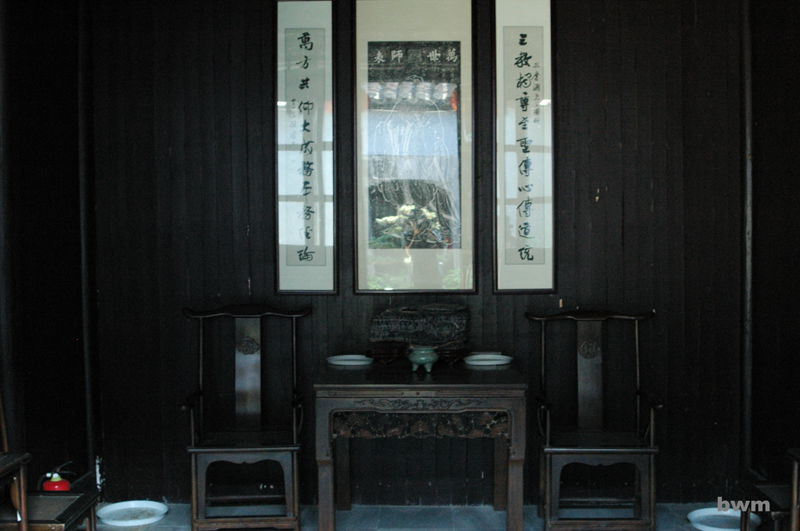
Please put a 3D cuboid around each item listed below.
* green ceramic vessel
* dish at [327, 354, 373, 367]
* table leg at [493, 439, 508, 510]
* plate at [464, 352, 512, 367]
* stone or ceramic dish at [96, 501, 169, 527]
[{"bbox_3d":[0.119,0.474,4.777,0.152,0.128,0.148,-1,2,2],"label":"green ceramic vessel"},{"bbox_3d":[-0.269,0.516,5.059,0.256,0.030,0.256,-1,2,0],"label":"dish"},{"bbox_3d":[0.571,0.990,5.274,0.075,0.780,0.075,-1,2,2],"label":"table leg"},{"bbox_3d":[0.479,0.508,5.049,0.260,0.030,0.260,-1,2,2],"label":"plate"},{"bbox_3d":[-1.480,1.379,5.159,0.395,0.054,0.395,-1,2,0],"label":"stone or ceramic dish"}]

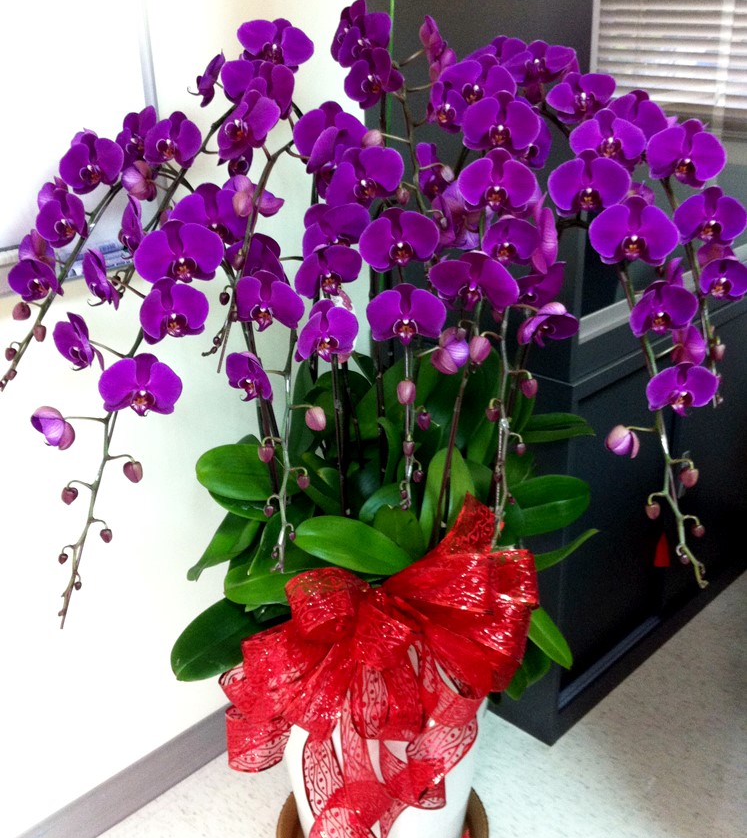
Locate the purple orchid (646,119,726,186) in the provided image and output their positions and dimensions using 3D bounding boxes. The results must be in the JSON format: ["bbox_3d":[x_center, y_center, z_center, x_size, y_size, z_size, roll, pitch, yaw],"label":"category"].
[{"bbox_3d":[0.381,-0.325,1.230,0.099,0.083,0.045,10,15,13],"label":"purple orchid"}]

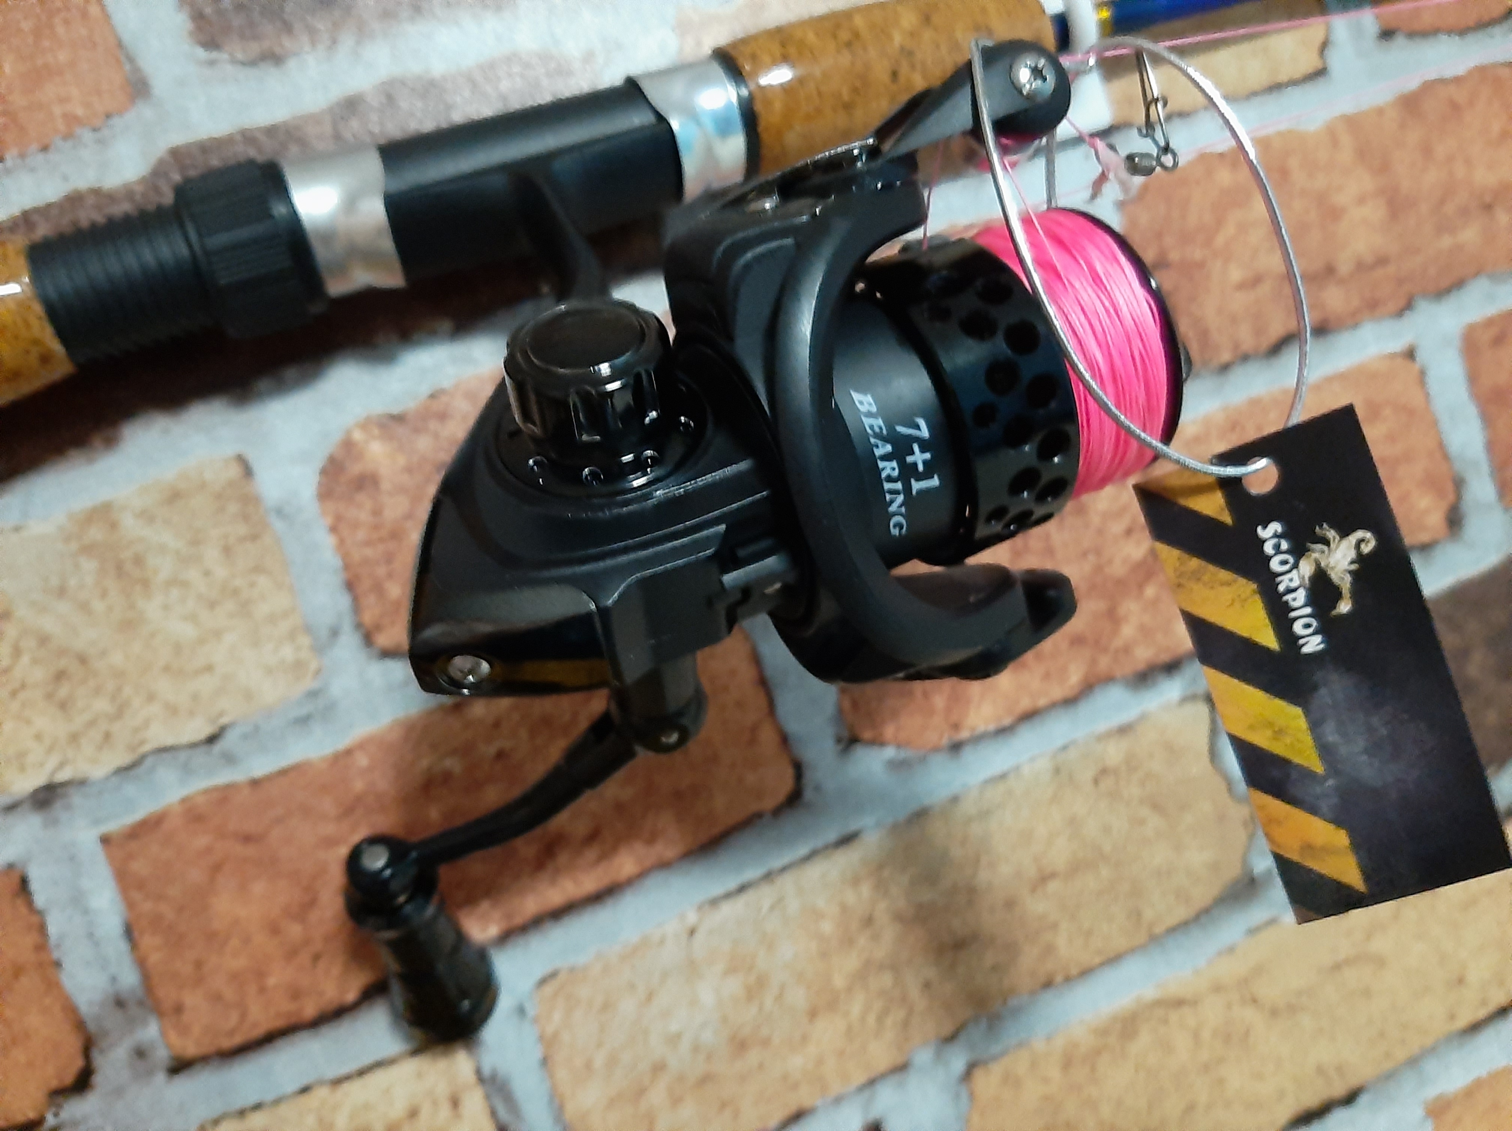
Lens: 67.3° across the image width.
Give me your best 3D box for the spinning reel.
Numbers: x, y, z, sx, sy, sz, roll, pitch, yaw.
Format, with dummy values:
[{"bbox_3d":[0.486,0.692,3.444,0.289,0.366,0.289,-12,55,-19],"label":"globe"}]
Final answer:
[{"bbox_3d":[-0.016,-0.013,0.206,0.150,0.137,0.123,-22,51,-16],"label":"spinning reel"}]

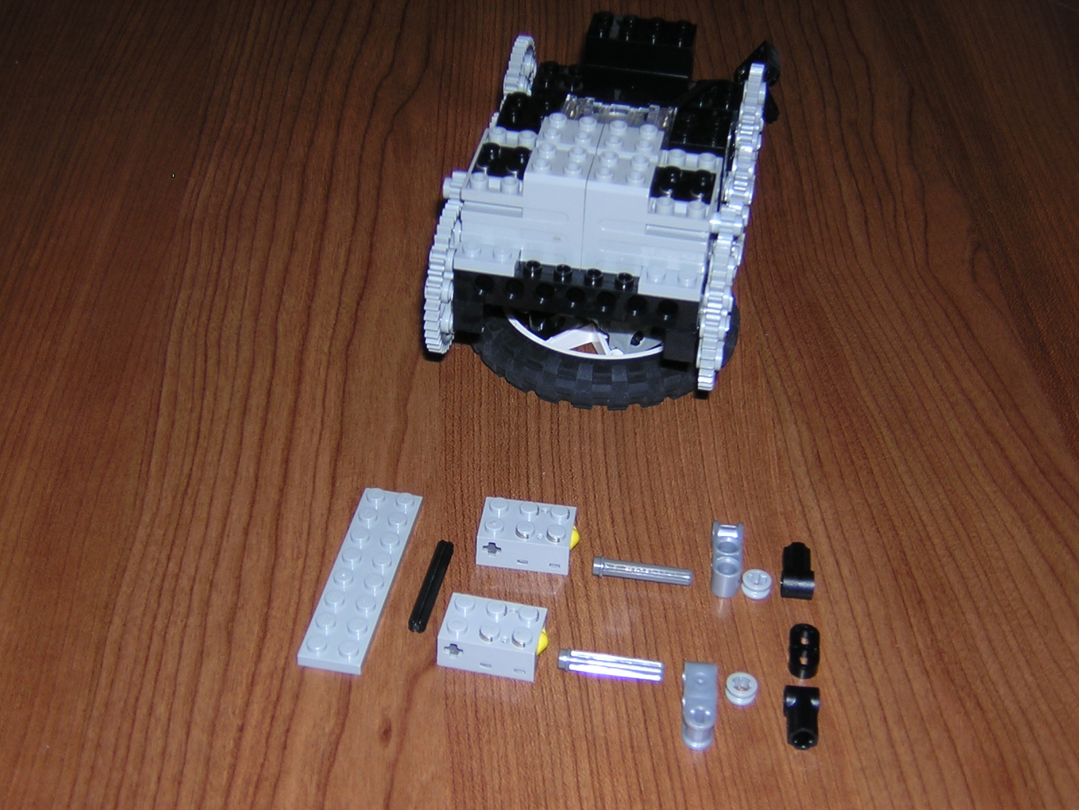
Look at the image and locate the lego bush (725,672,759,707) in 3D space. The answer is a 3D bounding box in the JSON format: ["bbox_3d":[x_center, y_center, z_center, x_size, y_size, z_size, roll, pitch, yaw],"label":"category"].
[{"bbox_3d":[0.049,0.068,0.435,0.007,0.004,0.007,6,38,5],"label":"lego bush"}]

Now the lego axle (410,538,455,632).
[{"bbox_3d":[-0.027,0.046,0.461,0.005,0.005,0.032,8,38,7],"label":"lego axle"}]

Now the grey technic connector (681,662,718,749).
[{"bbox_3d":[0.038,0.071,0.430,0.008,0.008,0.024,4,38,2],"label":"grey technic connector"}]

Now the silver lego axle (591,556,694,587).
[{"bbox_3d":[0.027,0.043,0.467,0.026,0.005,0.005,6,38,5],"label":"silver lego axle"}]

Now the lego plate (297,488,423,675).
[{"bbox_3d":[-0.045,0.043,0.461,0.016,0.005,0.064,8,38,7],"label":"lego plate"}]

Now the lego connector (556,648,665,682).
[{"bbox_3d":[0.017,0.063,0.438,0.026,0.005,0.005,6,38,4],"label":"lego connector"}]

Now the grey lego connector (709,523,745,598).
[{"bbox_3d":[0.049,0.040,0.471,0.008,0.008,0.023,5,38,2],"label":"grey lego connector"}]

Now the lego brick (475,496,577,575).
[{"bbox_3d":[-0.002,0.034,0.473,0.026,0.011,0.016,6,38,5],"label":"lego brick"}]

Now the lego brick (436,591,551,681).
[{"bbox_3d":[-0.010,0.056,0.443,0.026,0.011,0.016,9,38,8],"label":"lego brick"}]

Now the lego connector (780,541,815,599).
[{"bbox_3d":[0.066,0.043,0.466,0.008,0.007,0.016,5,38,3],"label":"lego connector"}]

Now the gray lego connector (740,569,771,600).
[{"bbox_3d":[0.056,0.046,0.464,0.007,0.004,0.007,6,38,5],"label":"gray lego connector"}]

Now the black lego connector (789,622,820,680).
[{"bbox_3d":[0.065,0.061,0.446,0.007,0.004,0.015,7,38,5],"label":"black lego connector"}]

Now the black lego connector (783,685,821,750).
[{"bbox_3d":[0.062,0.073,0.427,0.008,0.007,0.016,5,38,3],"label":"black lego connector"}]

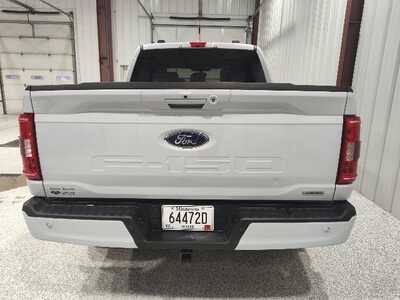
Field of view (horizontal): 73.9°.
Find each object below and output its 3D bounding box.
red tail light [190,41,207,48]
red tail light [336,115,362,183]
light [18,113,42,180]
[{"bbox_3d":[-0.023,-1.274,3.223,0.200,0.060,0.060,0,13,1],"label":"red tail light"},{"bbox_3d":[0.810,-0.006,1.471,0.115,0.386,0.130,0,13,1],"label":"red tail light"},{"bbox_3d":[-0.936,-0.021,1.500,0.115,0.386,0.130,0,13,1],"label":"light"}]

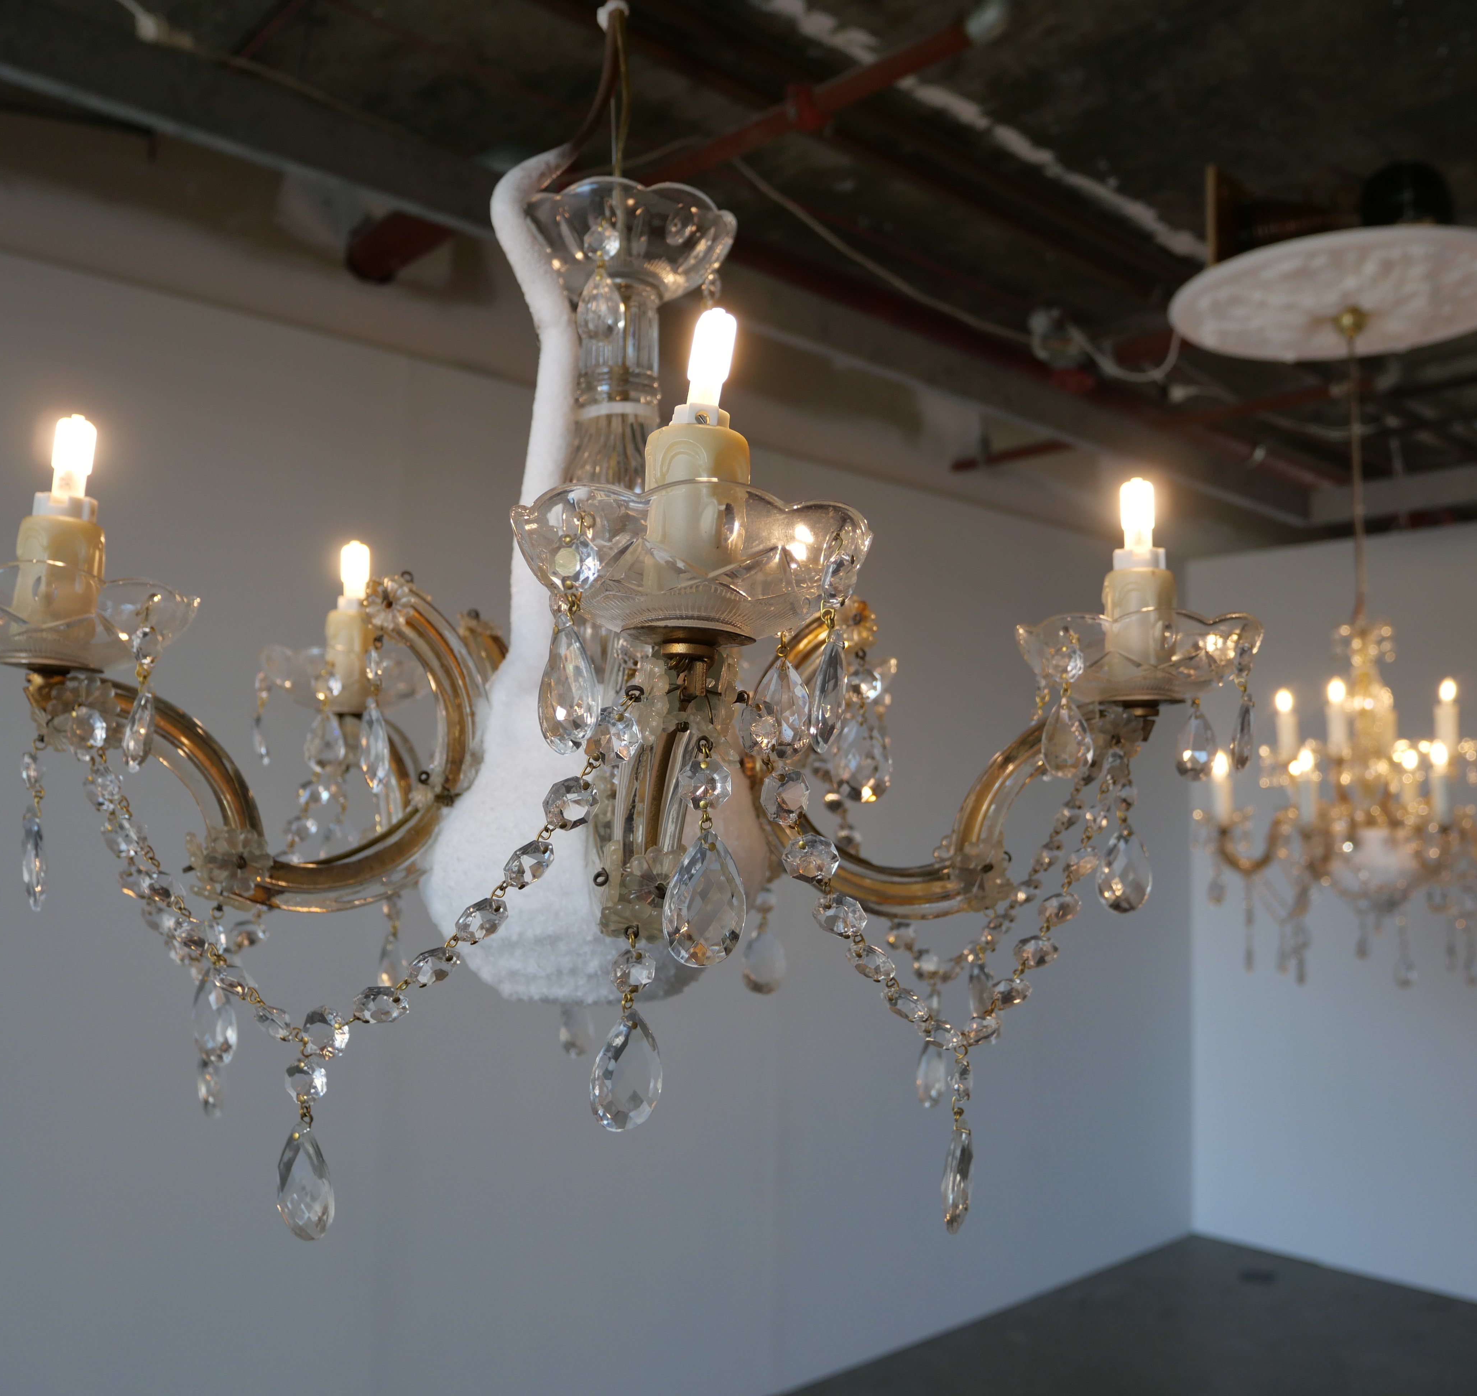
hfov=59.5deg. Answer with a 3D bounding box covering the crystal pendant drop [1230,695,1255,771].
[{"bbox_3d":[0.225,0.016,0.576,0.010,0.034,0.023,5,-5,15],"label":"crystal pendant drop"}]

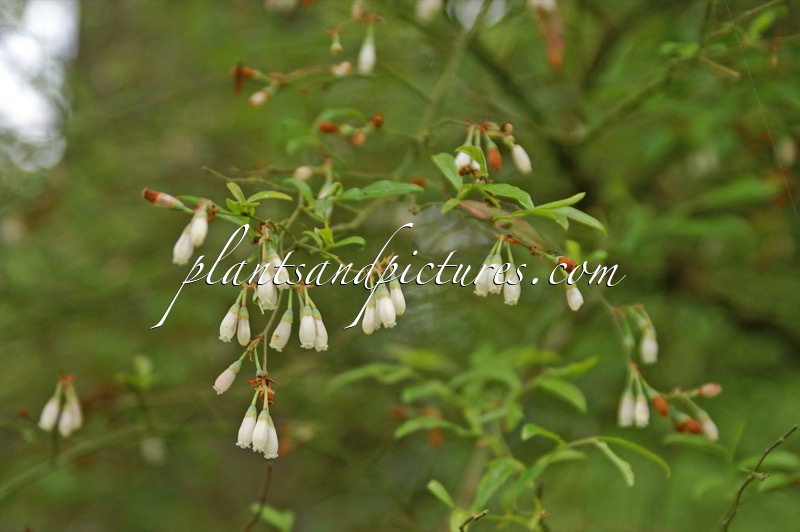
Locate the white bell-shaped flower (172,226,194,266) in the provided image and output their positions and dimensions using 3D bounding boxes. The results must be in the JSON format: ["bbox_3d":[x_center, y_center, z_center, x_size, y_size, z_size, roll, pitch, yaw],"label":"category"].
[{"bbox_3d":[-0.048,-0.004,0.450,0.004,0.009,0.004,13,0,0],"label":"white bell-shaped flower"}]

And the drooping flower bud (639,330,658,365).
[{"bbox_3d":[0.076,0.025,0.610,0.005,0.011,0.005,-2,0,0],"label":"drooping flower bud"}]

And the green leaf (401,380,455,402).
[{"bbox_3d":[0.009,0.041,0.660,0.018,0.004,0.006,-17,44,-14],"label":"green leaf"}]

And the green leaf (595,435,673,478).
[{"bbox_3d":[0.061,0.050,0.520,0.022,0.004,0.006,27,0,0],"label":"green leaf"}]

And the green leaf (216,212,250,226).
[{"bbox_3d":[-0.038,-0.010,0.455,0.009,0.001,0.004,21,34,0],"label":"green leaf"}]

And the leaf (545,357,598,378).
[{"bbox_3d":[0.055,0.033,0.640,0.018,0.003,0.005,-18,33,-11],"label":"leaf"}]

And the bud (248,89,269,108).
[{"bbox_3d":[-0.043,-0.051,0.610,0.006,0.004,0.004,-40,0,-12],"label":"bud"}]

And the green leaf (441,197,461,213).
[{"bbox_3d":[0.014,-0.017,0.565,0.003,0.007,0.001,43,-12,30],"label":"green leaf"}]

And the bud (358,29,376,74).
[{"bbox_3d":[-0.011,-0.070,0.650,0.005,0.015,0.005,5,0,0],"label":"bud"}]

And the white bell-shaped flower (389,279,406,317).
[{"bbox_3d":[0.000,0.007,0.450,0.004,0.009,0.004,-12,0,0],"label":"white bell-shaped flower"}]

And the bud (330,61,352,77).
[{"bbox_3d":[-0.016,-0.055,0.560,0.006,0.004,0.004,-14,0,0],"label":"bud"}]

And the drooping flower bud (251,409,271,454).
[{"bbox_3d":[-0.034,0.040,0.490,0.004,0.011,0.004,8,0,0],"label":"drooping flower bud"}]

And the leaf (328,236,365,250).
[{"bbox_3d":[-0.015,-0.006,0.550,0.011,0.003,0.004,-9,17,14],"label":"leaf"}]

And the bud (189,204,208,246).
[{"bbox_3d":[-0.060,-0.012,0.600,0.004,0.013,0.004,12,0,0],"label":"bud"}]

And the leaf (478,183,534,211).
[{"bbox_3d":[0.029,-0.019,0.550,0.017,0.004,0.007,24,31,12],"label":"leaf"}]

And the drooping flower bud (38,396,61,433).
[{"bbox_3d":[-0.105,0.044,0.600,0.005,0.012,0.005,13,0,0],"label":"drooping flower bud"}]

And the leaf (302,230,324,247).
[{"bbox_3d":[-0.024,-0.008,0.560,0.007,0.001,0.003,36,35,0],"label":"leaf"}]

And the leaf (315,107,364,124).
[{"bbox_3d":[-0.020,-0.050,0.660,0.017,0.004,0.006,-1,28,-1],"label":"leaf"}]

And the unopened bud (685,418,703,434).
[{"bbox_3d":[0.079,0.043,0.535,0.005,0.003,0.003,29,0,0],"label":"unopened bud"}]

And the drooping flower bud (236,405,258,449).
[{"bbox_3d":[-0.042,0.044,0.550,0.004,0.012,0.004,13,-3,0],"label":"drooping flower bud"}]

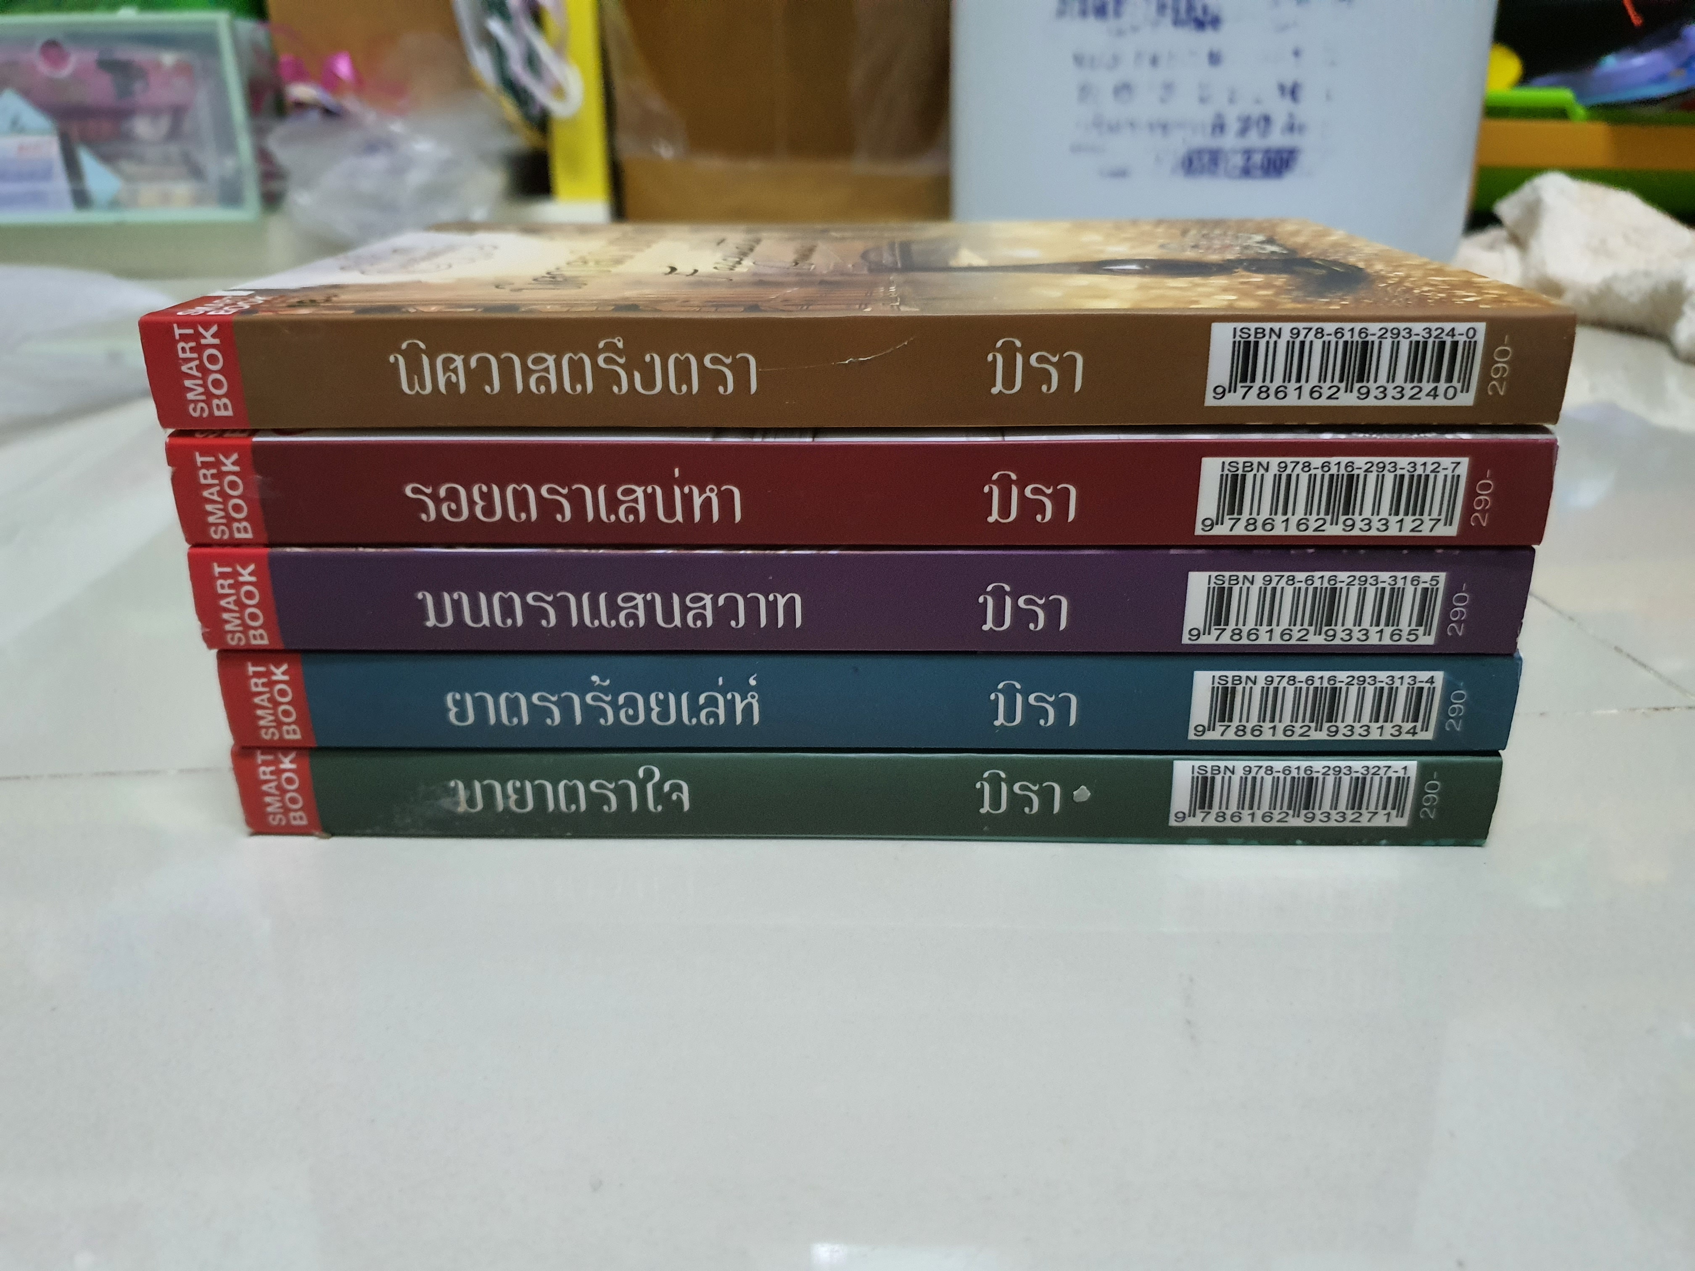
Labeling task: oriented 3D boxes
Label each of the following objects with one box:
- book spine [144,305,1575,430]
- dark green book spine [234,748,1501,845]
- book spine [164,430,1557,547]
[{"bbox_3d":[0.002,-0.064,0.242,0.202,0.016,0.130,0,24,2],"label":"book spine"},{"bbox_3d":[0.004,0.000,0.265,0.202,0.016,0.130,0,24,2],"label":"dark green book spine"},{"bbox_3d":[0.003,-0.047,0.247,0.202,0.016,0.130,0,24,2],"label":"book spine"}]

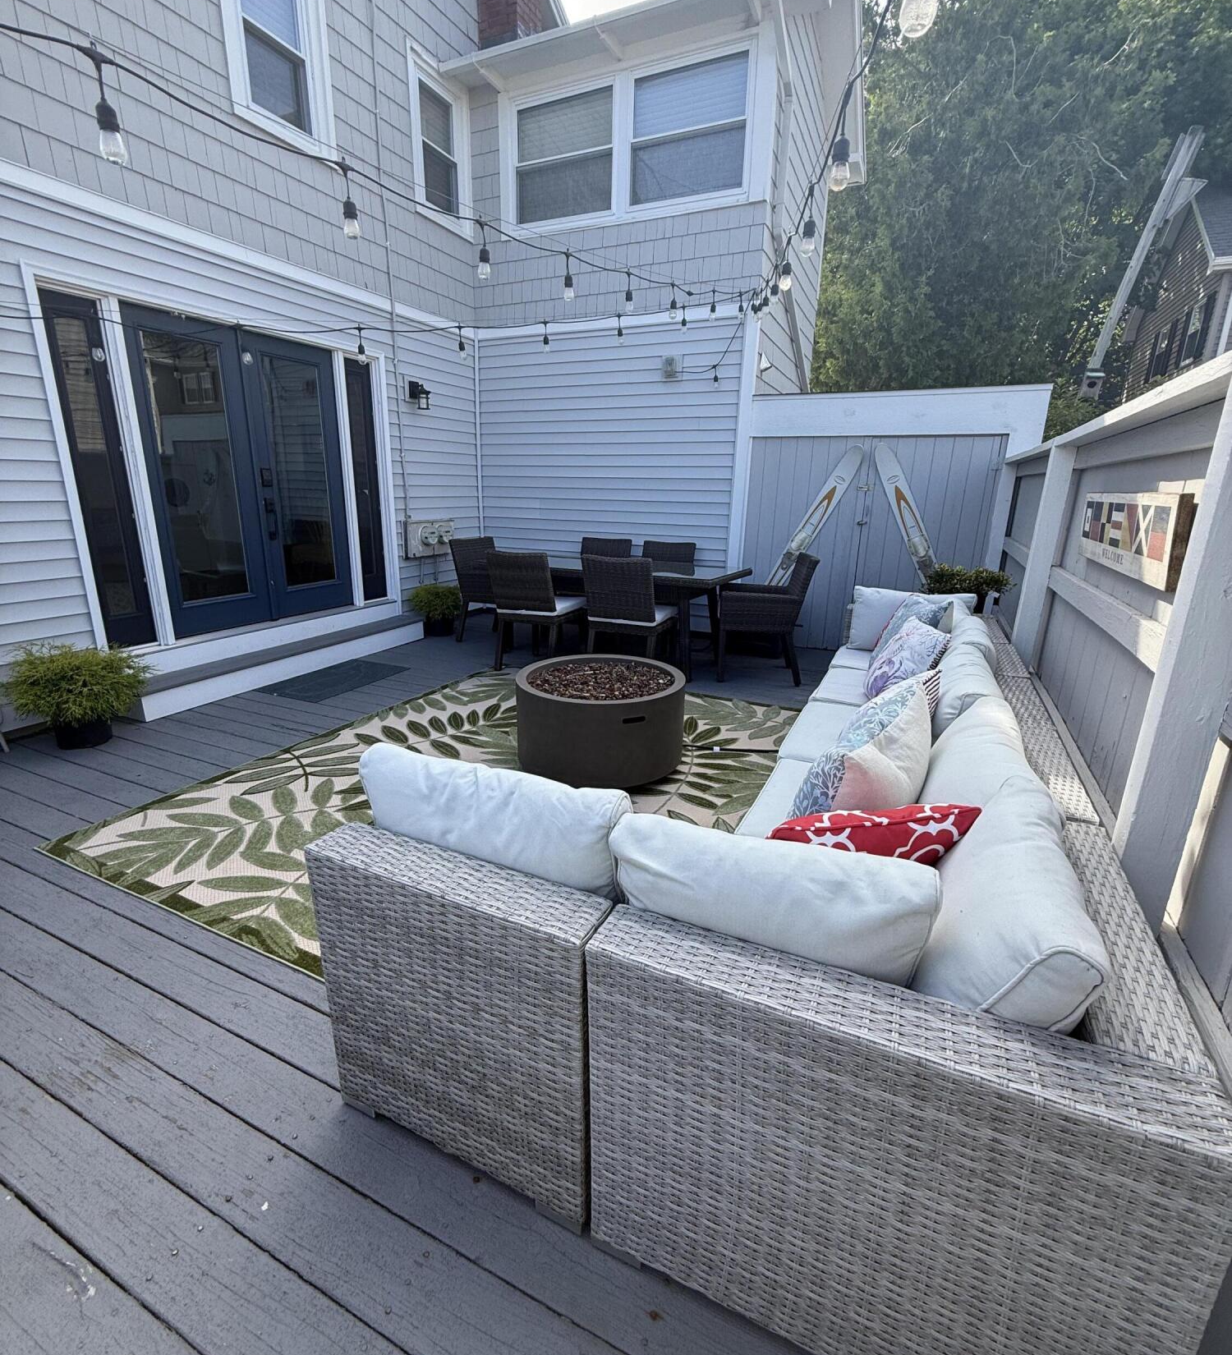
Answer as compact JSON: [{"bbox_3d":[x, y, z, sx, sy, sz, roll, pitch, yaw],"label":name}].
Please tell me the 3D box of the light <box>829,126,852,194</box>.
[{"bbox_3d":[0.531,-1.223,1.570,0.050,0.132,0.050,8,18,24],"label":"light"}]

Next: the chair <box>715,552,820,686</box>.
[{"bbox_3d":[1.057,-0.437,4.717,0.640,0.875,0.580,4,16,11],"label":"chair"}]

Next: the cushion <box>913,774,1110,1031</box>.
[{"bbox_3d":[0.702,0.474,1.295,0.170,0.380,0.690,32,26,15],"label":"cushion"}]

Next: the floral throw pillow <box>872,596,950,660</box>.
[{"bbox_3d":[1.596,-0.220,3.588,0.150,0.420,0.440,20,14,-8],"label":"floral throw pillow"}]

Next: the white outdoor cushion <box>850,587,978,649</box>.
[{"bbox_3d":[1.683,-0.320,3.809,0.620,0.385,0.170,8,6,24],"label":"white outdoor cushion"}]

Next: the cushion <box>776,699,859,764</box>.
[{"bbox_3d":[1.090,0.299,2.672,0.720,0.120,0.720,9,18,24],"label":"cushion"}]

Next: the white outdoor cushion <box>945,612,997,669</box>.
[{"bbox_3d":[1.459,-0.051,2.811,0.180,0.400,0.620,21,22,20],"label":"white outdoor cushion"}]

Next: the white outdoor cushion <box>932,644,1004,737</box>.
[{"bbox_3d":[1.297,0.107,2.538,0.170,0.390,0.670,30,25,16],"label":"white outdoor cushion"}]

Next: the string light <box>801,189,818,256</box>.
[{"bbox_3d":[0.606,-1.433,2.095,0.046,0.183,0.046,9,17,24],"label":"string light"}]

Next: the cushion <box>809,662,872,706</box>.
[{"bbox_3d":[1.361,0.126,3.229,0.710,0.110,0.640,9,17,24],"label":"cushion"}]

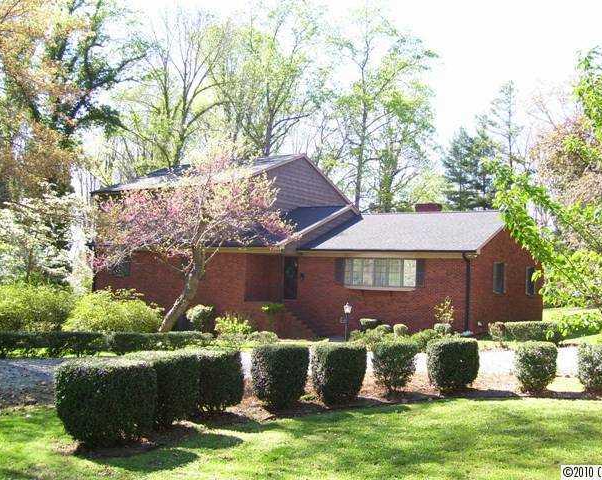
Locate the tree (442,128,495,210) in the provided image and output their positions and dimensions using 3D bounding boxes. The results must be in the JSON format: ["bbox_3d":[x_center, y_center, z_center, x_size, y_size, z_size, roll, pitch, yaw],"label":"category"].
[{"bbox_3d":[13.841,-2.066,55.000,4.700,14.200,4.700,0,-1,0],"label":"tree"}]

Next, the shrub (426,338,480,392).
[{"bbox_3d":[2.979,2.410,13.000,0.880,0.930,0.800,0,-1,-12],"label":"shrub"}]

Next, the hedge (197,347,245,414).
[{"bbox_3d":[-1.422,2.316,11.200,0.900,0.930,0.850,0,-1,-15],"label":"hedge"}]

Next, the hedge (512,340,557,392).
[{"bbox_3d":[4.039,2.203,11.463,0.727,0.828,0.727,2,-3,0],"label":"hedge"}]

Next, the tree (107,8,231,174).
[{"bbox_3d":[-11.031,-6.588,55.000,10.300,24.600,10.000,2,-3,0],"label":"tree"}]

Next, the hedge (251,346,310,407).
[{"bbox_3d":[-0.282,1.870,9.151,0.768,0.848,0.768,2,-3,0],"label":"hedge"}]

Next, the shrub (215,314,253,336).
[{"bbox_3d":[-2.971,3.670,29.300,1.700,1.200,1.600,2,-3,0],"label":"shrub"}]

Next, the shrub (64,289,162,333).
[{"bbox_3d":[-6.514,2.783,23.000,3.200,2.000,2.800,0,-1,-20],"label":"shrub"}]

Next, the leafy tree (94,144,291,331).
[{"bbox_3d":[-3.668,0.323,22.500,6.500,6.800,6.000,0,-1,0],"label":"leafy tree"}]

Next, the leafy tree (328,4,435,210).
[{"bbox_3d":[6.531,-6.636,54.000,8.400,23.300,8.000,0,-1,0],"label":"leafy tree"}]

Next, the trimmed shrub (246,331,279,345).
[{"bbox_3d":[-1.388,3.492,24.000,1.150,0.620,1.050,0,-1,0],"label":"trimmed shrub"}]

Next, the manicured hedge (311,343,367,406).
[{"bbox_3d":[0.549,1.921,9.494,0.747,0.858,0.747,2,-3,0],"label":"manicured hedge"}]

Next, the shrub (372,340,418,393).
[{"bbox_3d":[1.518,2.060,10.807,0.707,0.818,0.707,2,-3,0],"label":"shrub"}]

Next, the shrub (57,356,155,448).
[{"bbox_3d":[-2.425,1.966,8.300,1.120,0.940,0.930,0,-1,-17],"label":"shrub"}]

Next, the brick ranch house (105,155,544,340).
[{"bbox_3d":[0.031,-0.016,36.953,23.569,9.734,10.898,0,-4,36],"label":"brick ranch house"}]

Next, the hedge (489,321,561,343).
[{"bbox_3d":[8.563,3.455,25.500,2.500,0.850,1.100,0,-1,0],"label":"hedge"}]

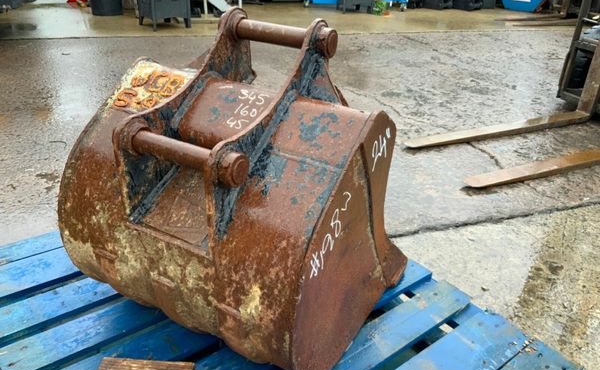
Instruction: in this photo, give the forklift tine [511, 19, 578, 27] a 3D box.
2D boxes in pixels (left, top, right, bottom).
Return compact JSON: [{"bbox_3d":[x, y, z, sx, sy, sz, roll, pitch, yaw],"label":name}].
[{"bbox_3d":[4.184,-2.731,8.509,1.600,0.050,0.130,-10,30,-23],"label":"forklift tine"}]

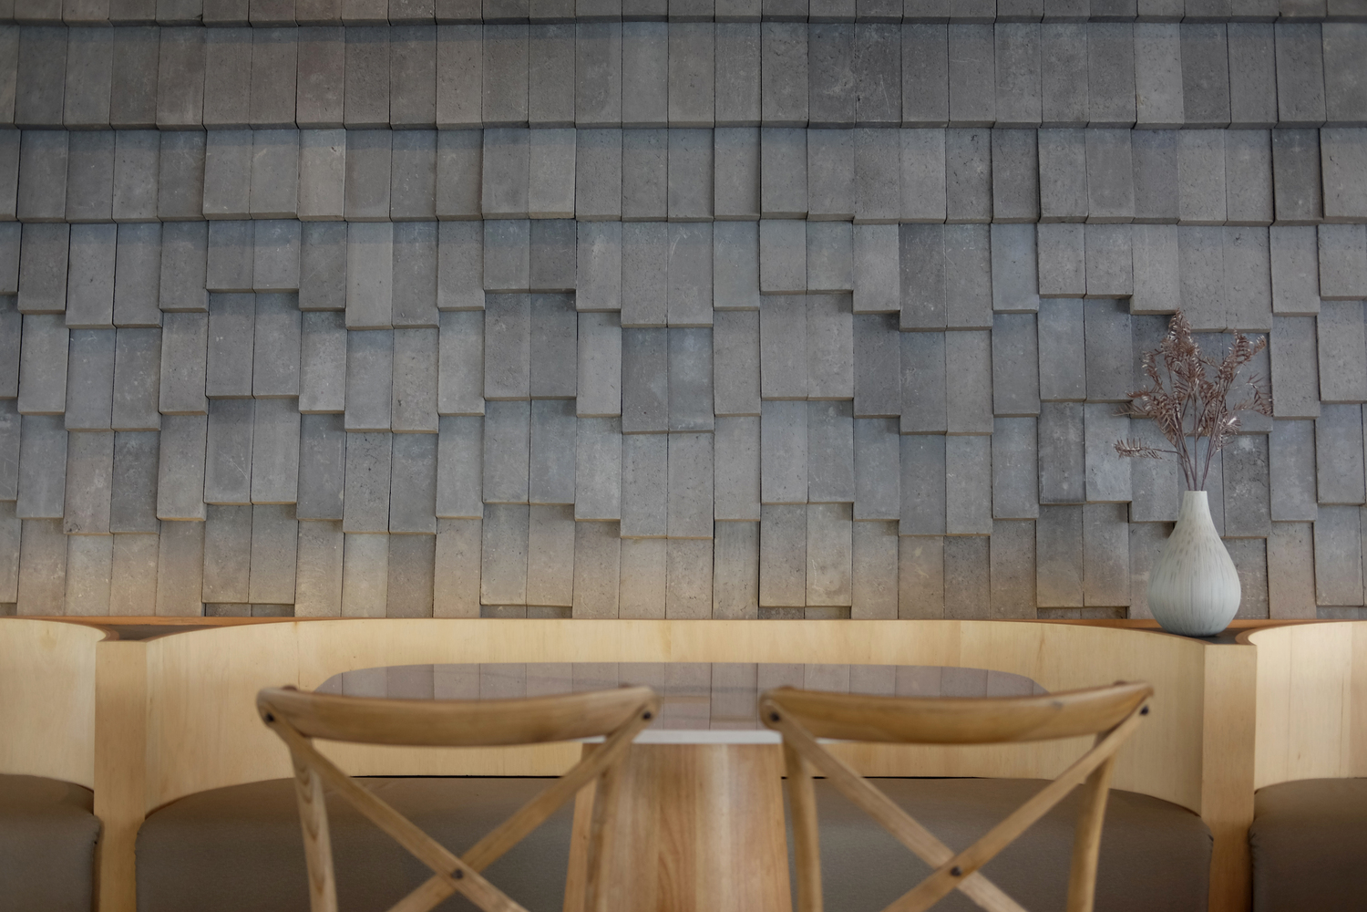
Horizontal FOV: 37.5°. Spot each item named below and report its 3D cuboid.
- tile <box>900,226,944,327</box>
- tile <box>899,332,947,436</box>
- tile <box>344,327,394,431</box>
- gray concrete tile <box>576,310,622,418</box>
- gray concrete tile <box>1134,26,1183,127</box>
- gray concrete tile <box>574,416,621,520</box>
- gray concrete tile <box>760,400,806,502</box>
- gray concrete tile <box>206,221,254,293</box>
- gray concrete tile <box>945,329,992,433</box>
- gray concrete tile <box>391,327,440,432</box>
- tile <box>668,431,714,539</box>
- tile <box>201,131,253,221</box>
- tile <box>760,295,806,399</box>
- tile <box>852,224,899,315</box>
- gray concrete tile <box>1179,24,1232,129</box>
[{"bbox_3d":[0.514,-0.394,4.358,0.099,0.230,0.043,0,-7,1],"label":"tile"},{"bbox_3d":[0.519,-0.162,4.380,0.100,0.222,0.044,0,-6,0],"label":"tile"},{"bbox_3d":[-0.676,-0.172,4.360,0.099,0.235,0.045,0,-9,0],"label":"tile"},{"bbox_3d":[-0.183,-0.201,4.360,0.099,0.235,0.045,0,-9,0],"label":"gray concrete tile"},{"bbox_3d":[1.019,-0.826,4.338,0.099,0.240,0.042,0,-9,0],"label":"gray concrete tile"},{"bbox_3d":[-0.184,0.020,4.365,0.099,0.240,0.042,0,-9,0],"label":"gray concrete tile"},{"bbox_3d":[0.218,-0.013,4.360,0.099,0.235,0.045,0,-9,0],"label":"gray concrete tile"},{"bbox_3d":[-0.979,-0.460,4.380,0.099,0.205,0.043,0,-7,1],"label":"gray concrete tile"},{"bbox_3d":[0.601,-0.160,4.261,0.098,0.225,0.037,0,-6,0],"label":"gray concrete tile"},{"bbox_3d":[-0.567,-0.161,4.282,0.099,0.220,0.050,0,-7,1],"label":"gray concrete tile"},{"bbox_3d":[0.016,0.066,4.384,0.100,0.222,0.044,0,-6,0],"label":"tile"},{"bbox_3d":[-0.987,-0.621,4.381,0.100,0.208,0.044,0,-10,0],"label":"tile"},{"bbox_3d":[0.209,-0.223,4.179,0.095,0.215,0.043,0,-9,0],"label":"tile"},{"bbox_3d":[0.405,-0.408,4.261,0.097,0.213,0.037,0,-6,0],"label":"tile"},{"bbox_3d":[1.117,-0.821,4.320,0.099,0.230,0.043,0,-7,1],"label":"gray concrete tile"}]

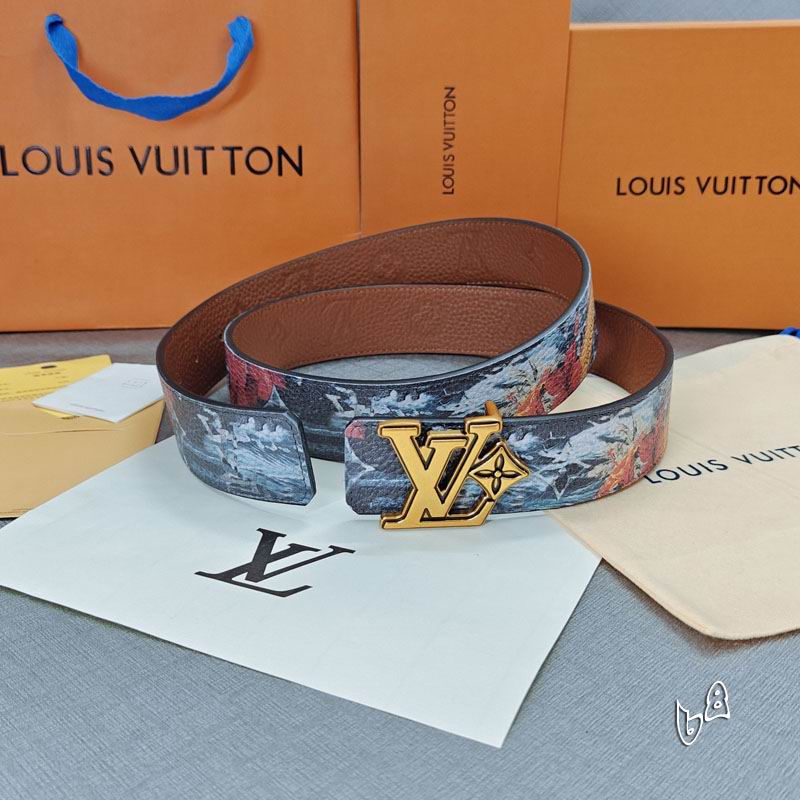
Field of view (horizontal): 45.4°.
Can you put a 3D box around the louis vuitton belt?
[{"bbox_3d":[0.006,-0.022,0.437,0.232,0.072,0.186,0,25,0],"label":"louis vuitton belt"}]

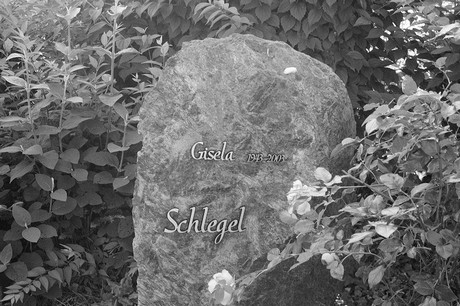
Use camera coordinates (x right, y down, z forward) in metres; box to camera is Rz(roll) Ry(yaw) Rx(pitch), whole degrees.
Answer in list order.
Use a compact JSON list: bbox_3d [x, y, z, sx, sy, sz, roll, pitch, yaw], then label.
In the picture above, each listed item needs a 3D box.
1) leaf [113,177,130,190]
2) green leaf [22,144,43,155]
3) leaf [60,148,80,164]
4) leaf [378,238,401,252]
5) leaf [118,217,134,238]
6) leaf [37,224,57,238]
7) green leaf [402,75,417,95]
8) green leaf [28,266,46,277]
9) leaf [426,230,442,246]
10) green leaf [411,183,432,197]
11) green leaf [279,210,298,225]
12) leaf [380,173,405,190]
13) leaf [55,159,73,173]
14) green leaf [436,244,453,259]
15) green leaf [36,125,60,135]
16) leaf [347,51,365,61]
[{"bbox_3d":[-0.311,0.087,2.450,0.051,0.011,0.054,28,58,28],"label":"leaf"},{"bbox_3d":[-0.577,-0.010,2.500,0.062,0.014,0.043,-12,45,-25],"label":"green leaf"},{"bbox_3d":[-0.475,0.010,2.550,0.063,0.050,0.014,24,-30,7],"label":"leaf"},{"bbox_3d":[0.410,0.238,2.200,0.058,0.038,0.013,-6,-30,-3],"label":"leaf"},{"bbox_3d":[-0.333,0.240,2.750,0.048,0.076,0.012,-11,-24,-13],"label":"leaf"},{"bbox_3d":[-0.538,0.229,2.500,0.078,0.012,0.045,15,47,19],"label":"leaf"},{"bbox_3d":[0.493,-0.188,2.350,0.040,0.057,0.013,-10,-17,-3],"label":"green leaf"},{"bbox_3d":[-0.529,0.326,2.350,0.050,0.010,0.030,-17,48,-17],"label":"green leaf"},{"bbox_3d":[0.562,0.235,2.350,0.038,0.054,0.013,-38,-19,-15],"label":"leaf"},{"bbox_3d":[0.515,0.098,2.300,0.070,0.014,0.020,-31,45,-6],"label":"green leaf"},{"bbox_3d":[0.161,0.177,2.350,0.054,0.018,0.047,7,55,19],"label":"green leaf"},{"bbox_3d":[0.427,0.075,2.250,0.067,0.013,0.046,32,68,22],"label":"leaf"},{"bbox_3d":[-0.510,0.035,2.620,0.060,0.058,0.015,-2,-30,-8],"label":"leaf"},{"bbox_3d":[0.589,0.271,2.350,0.044,0.042,0.008,-1,-30,-1],"label":"green leaf"},{"bbox_3d":[-0.559,-0.072,2.620,0.080,0.014,0.042,-9,29,-22],"label":"green leaf"},{"bbox_3d":[0.484,-0.376,3.300,0.069,0.020,0.060,4,42,5],"label":"leaf"}]

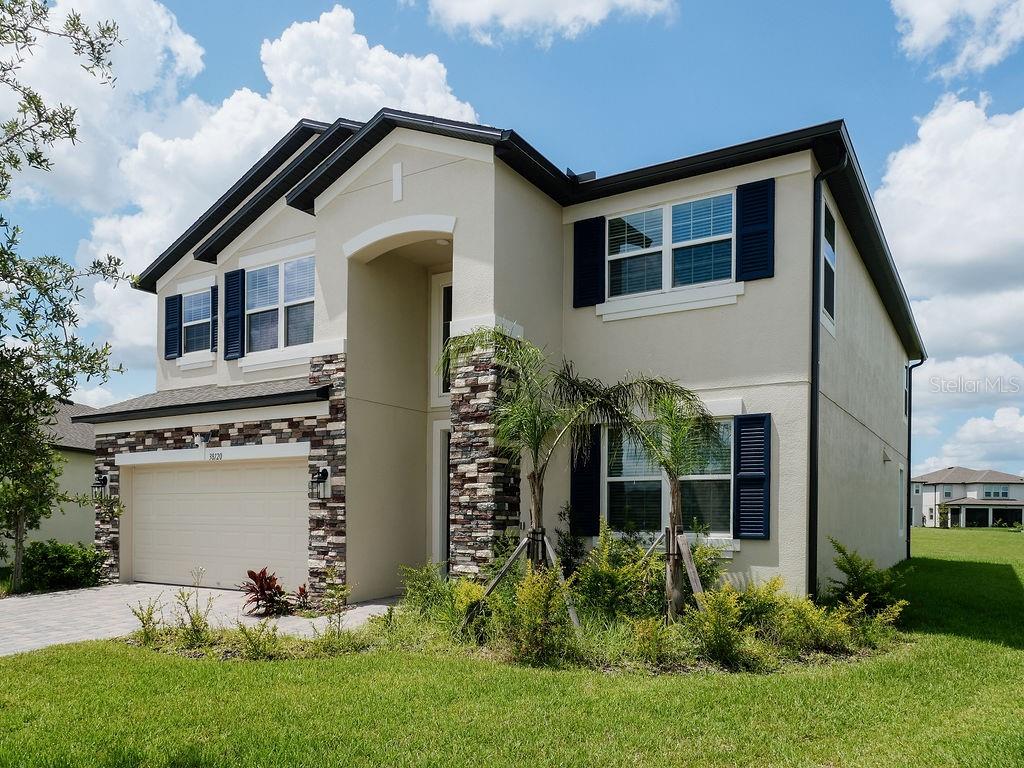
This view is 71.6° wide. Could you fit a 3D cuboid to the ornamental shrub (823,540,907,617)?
[{"bbox_3d":[4.940,2.712,9.950,1.050,1.040,1.000,-3,-8,32],"label":"ornamental shrub"}]

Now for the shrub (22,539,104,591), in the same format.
[{"bbox_3d":[-8.357,3.374,13.200,1.200,0.960,1.200,-3,-8,32],"label":"shrub"}]

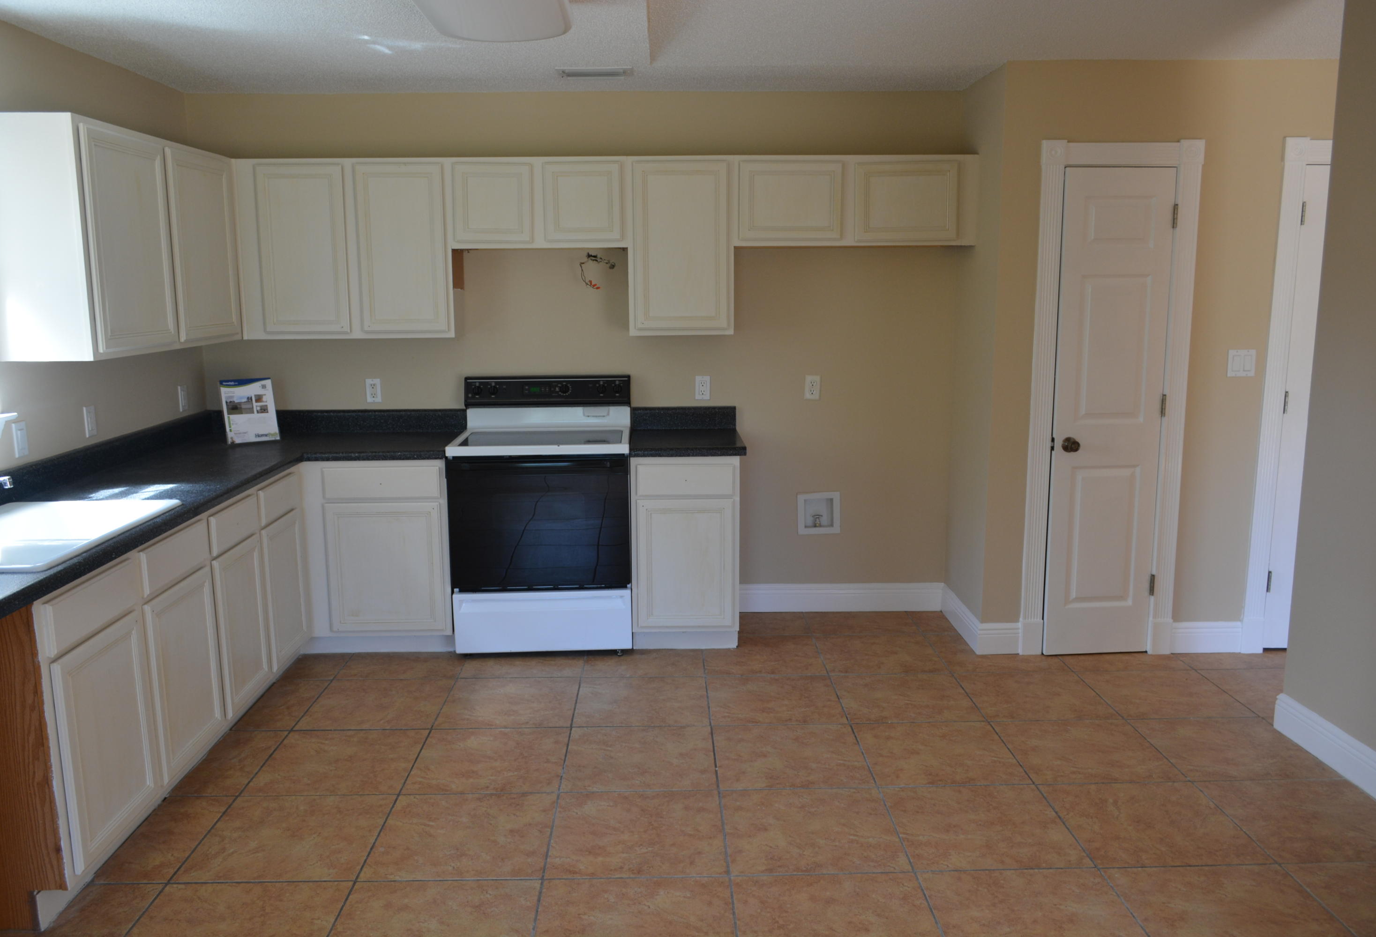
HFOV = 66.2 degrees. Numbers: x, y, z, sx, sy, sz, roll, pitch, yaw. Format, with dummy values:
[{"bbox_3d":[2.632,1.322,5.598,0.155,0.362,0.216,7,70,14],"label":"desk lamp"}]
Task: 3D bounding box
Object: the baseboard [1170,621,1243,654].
[{"bbox_3d":[2.244,0.729,4.553,0.305,0.141,0.015,-1,9,-1],"label":"baseboard"}]

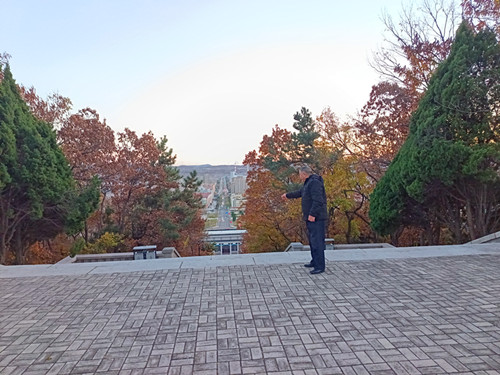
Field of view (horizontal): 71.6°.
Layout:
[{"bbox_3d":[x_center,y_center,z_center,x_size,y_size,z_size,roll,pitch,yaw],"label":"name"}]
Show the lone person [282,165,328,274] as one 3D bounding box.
[{"bbox_3d":[0.897,0.502,5.603,0.720,1.700,0.540,-2,2,-1],"label":"lone person"}]

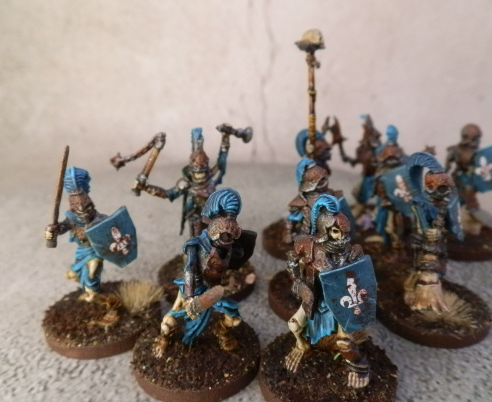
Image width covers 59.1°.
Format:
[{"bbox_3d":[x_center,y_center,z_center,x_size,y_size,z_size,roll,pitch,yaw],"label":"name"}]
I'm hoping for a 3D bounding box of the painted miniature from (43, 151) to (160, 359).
[{"bbox_3d":[-0.032,0.008,0.090,0.025,0.041,0.025,20,30,41],"label":"painted miniature"}]

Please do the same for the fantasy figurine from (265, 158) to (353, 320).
[{"bbox_3d":[0.018,0.007,0.098,0.025,0.035,0.025,-17,27,-35],"label":"fantasy figurine"}]

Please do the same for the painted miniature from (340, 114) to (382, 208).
[{"bbox_3d":[0.036,-0.012,0.142,0.017,0.032,0.013,-5,23,-11],"label":"painted miniature"}]

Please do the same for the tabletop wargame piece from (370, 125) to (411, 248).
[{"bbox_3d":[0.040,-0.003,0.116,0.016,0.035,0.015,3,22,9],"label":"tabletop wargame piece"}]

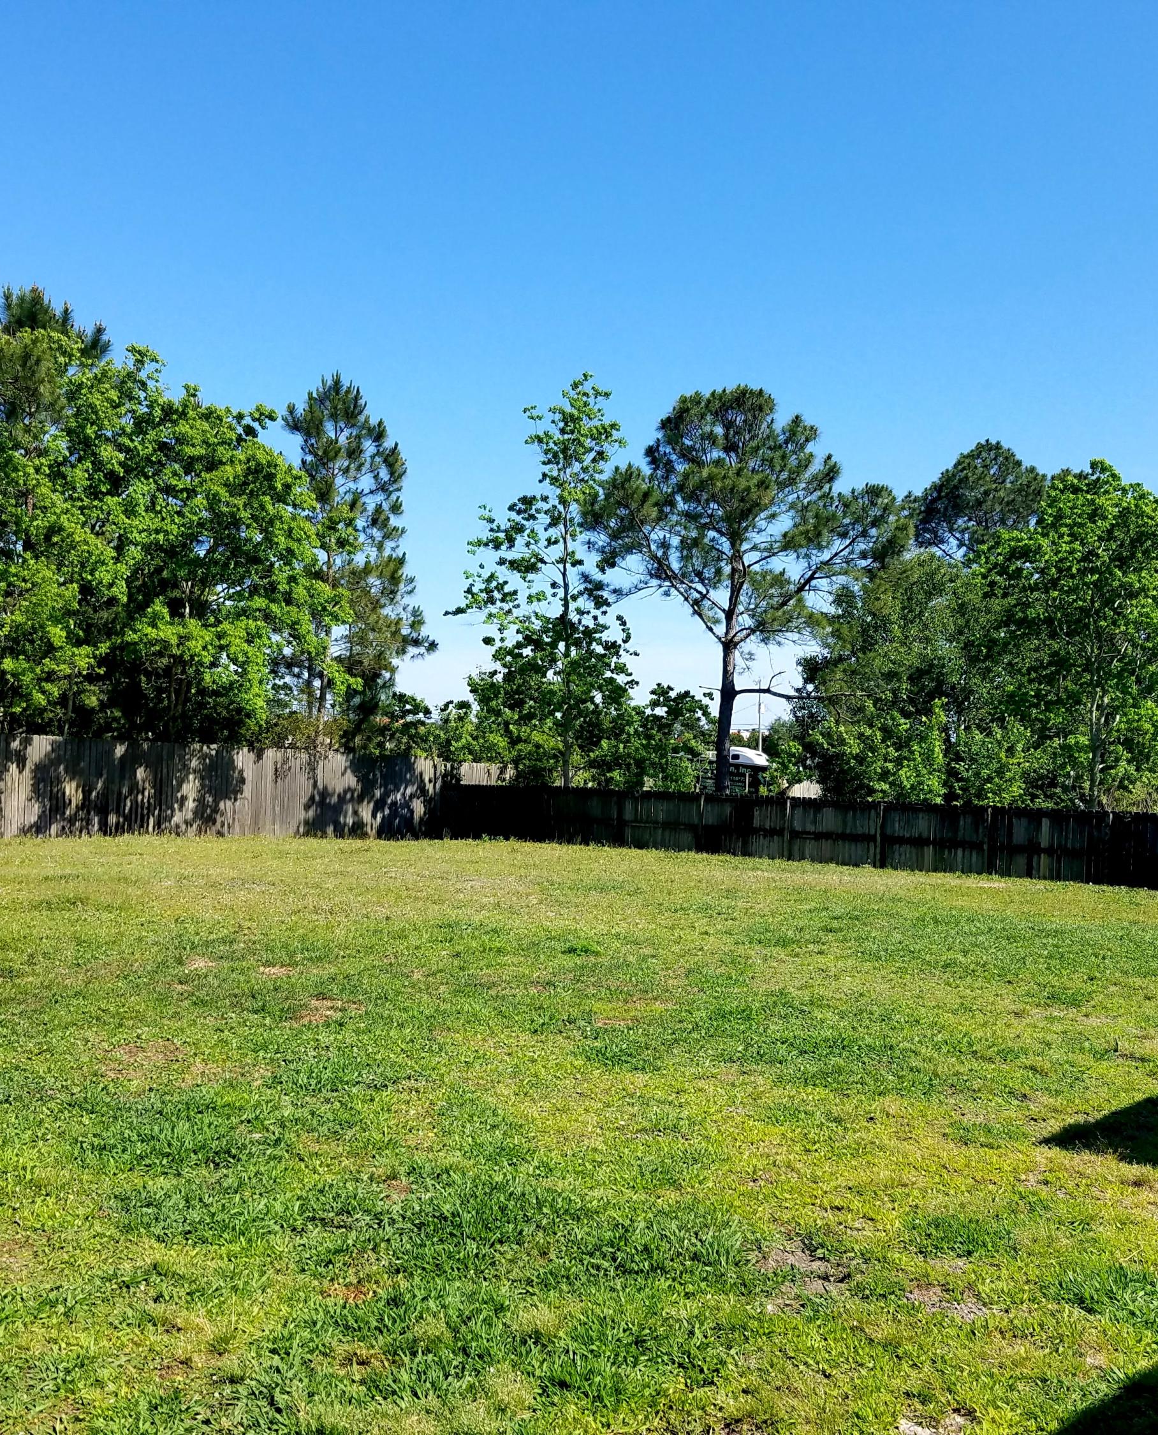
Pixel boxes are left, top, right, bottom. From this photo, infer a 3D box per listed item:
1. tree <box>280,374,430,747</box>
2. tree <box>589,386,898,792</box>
[{"bbox_3d":[-6.621,-3.283,40.720,4.800,13.020,4.700,1,-2,-9],"label":"tree"},{"bbox_3d":[4.185,-2.614,36.746,8.000,11.830,7.600,1,-2,6],"label":"tree"}]

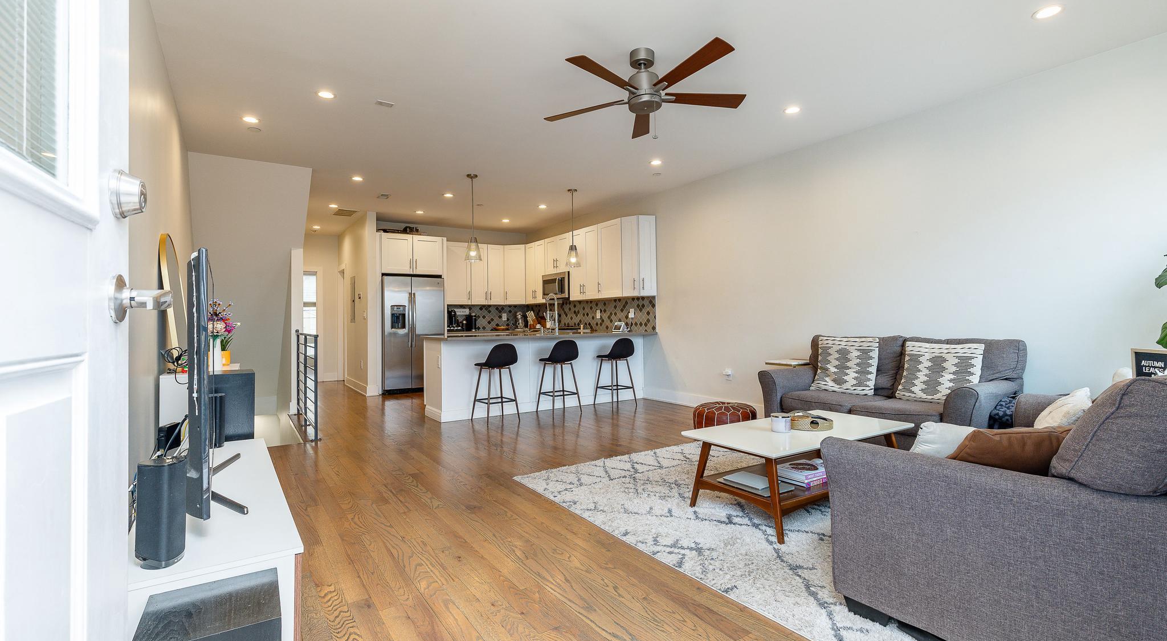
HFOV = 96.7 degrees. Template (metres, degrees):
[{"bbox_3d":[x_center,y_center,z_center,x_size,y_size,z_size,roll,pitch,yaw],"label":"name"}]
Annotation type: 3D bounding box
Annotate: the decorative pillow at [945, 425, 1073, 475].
[{"bbox_3d":[1.493,0.484,1.721,0.430,0.140,0.400,-1,29,22],"label":"decorative pillow"}]

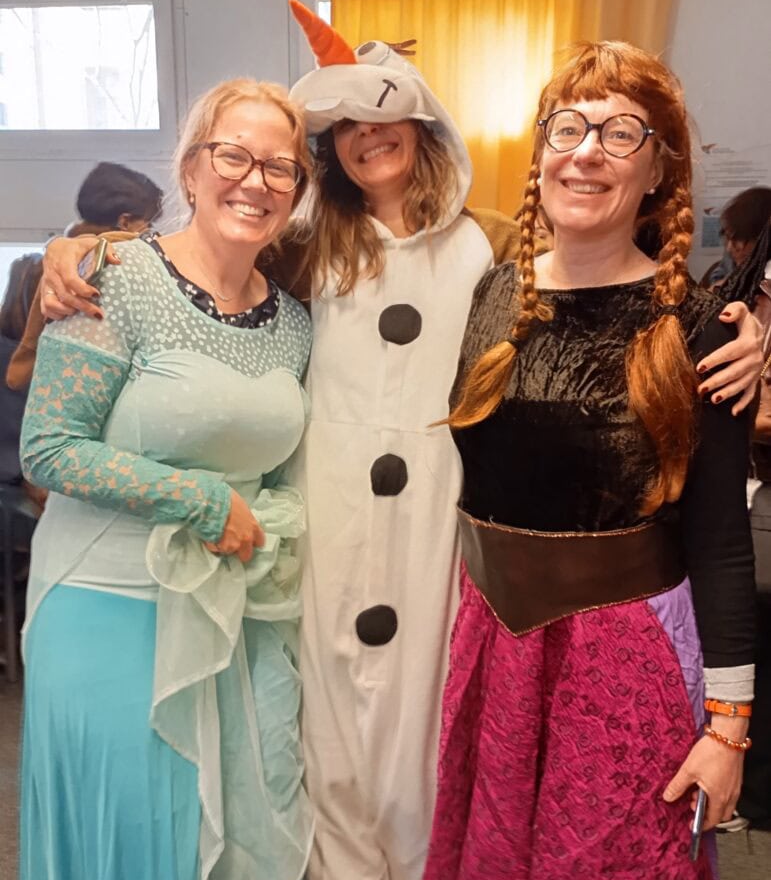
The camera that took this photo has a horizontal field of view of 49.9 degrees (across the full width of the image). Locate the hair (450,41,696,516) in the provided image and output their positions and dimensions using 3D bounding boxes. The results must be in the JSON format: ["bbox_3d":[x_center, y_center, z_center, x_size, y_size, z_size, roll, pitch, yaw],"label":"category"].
[{"bbox_3d":[0.270,-0.228,1.120,0.315,0.585,0.260,5,12,24],"label":"hair"}]

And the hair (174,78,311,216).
[{"bbox_3d":[-0.217,-0.440,1.250,0.195,0.220,0.215,6,7,-28],"label":"hair"}]

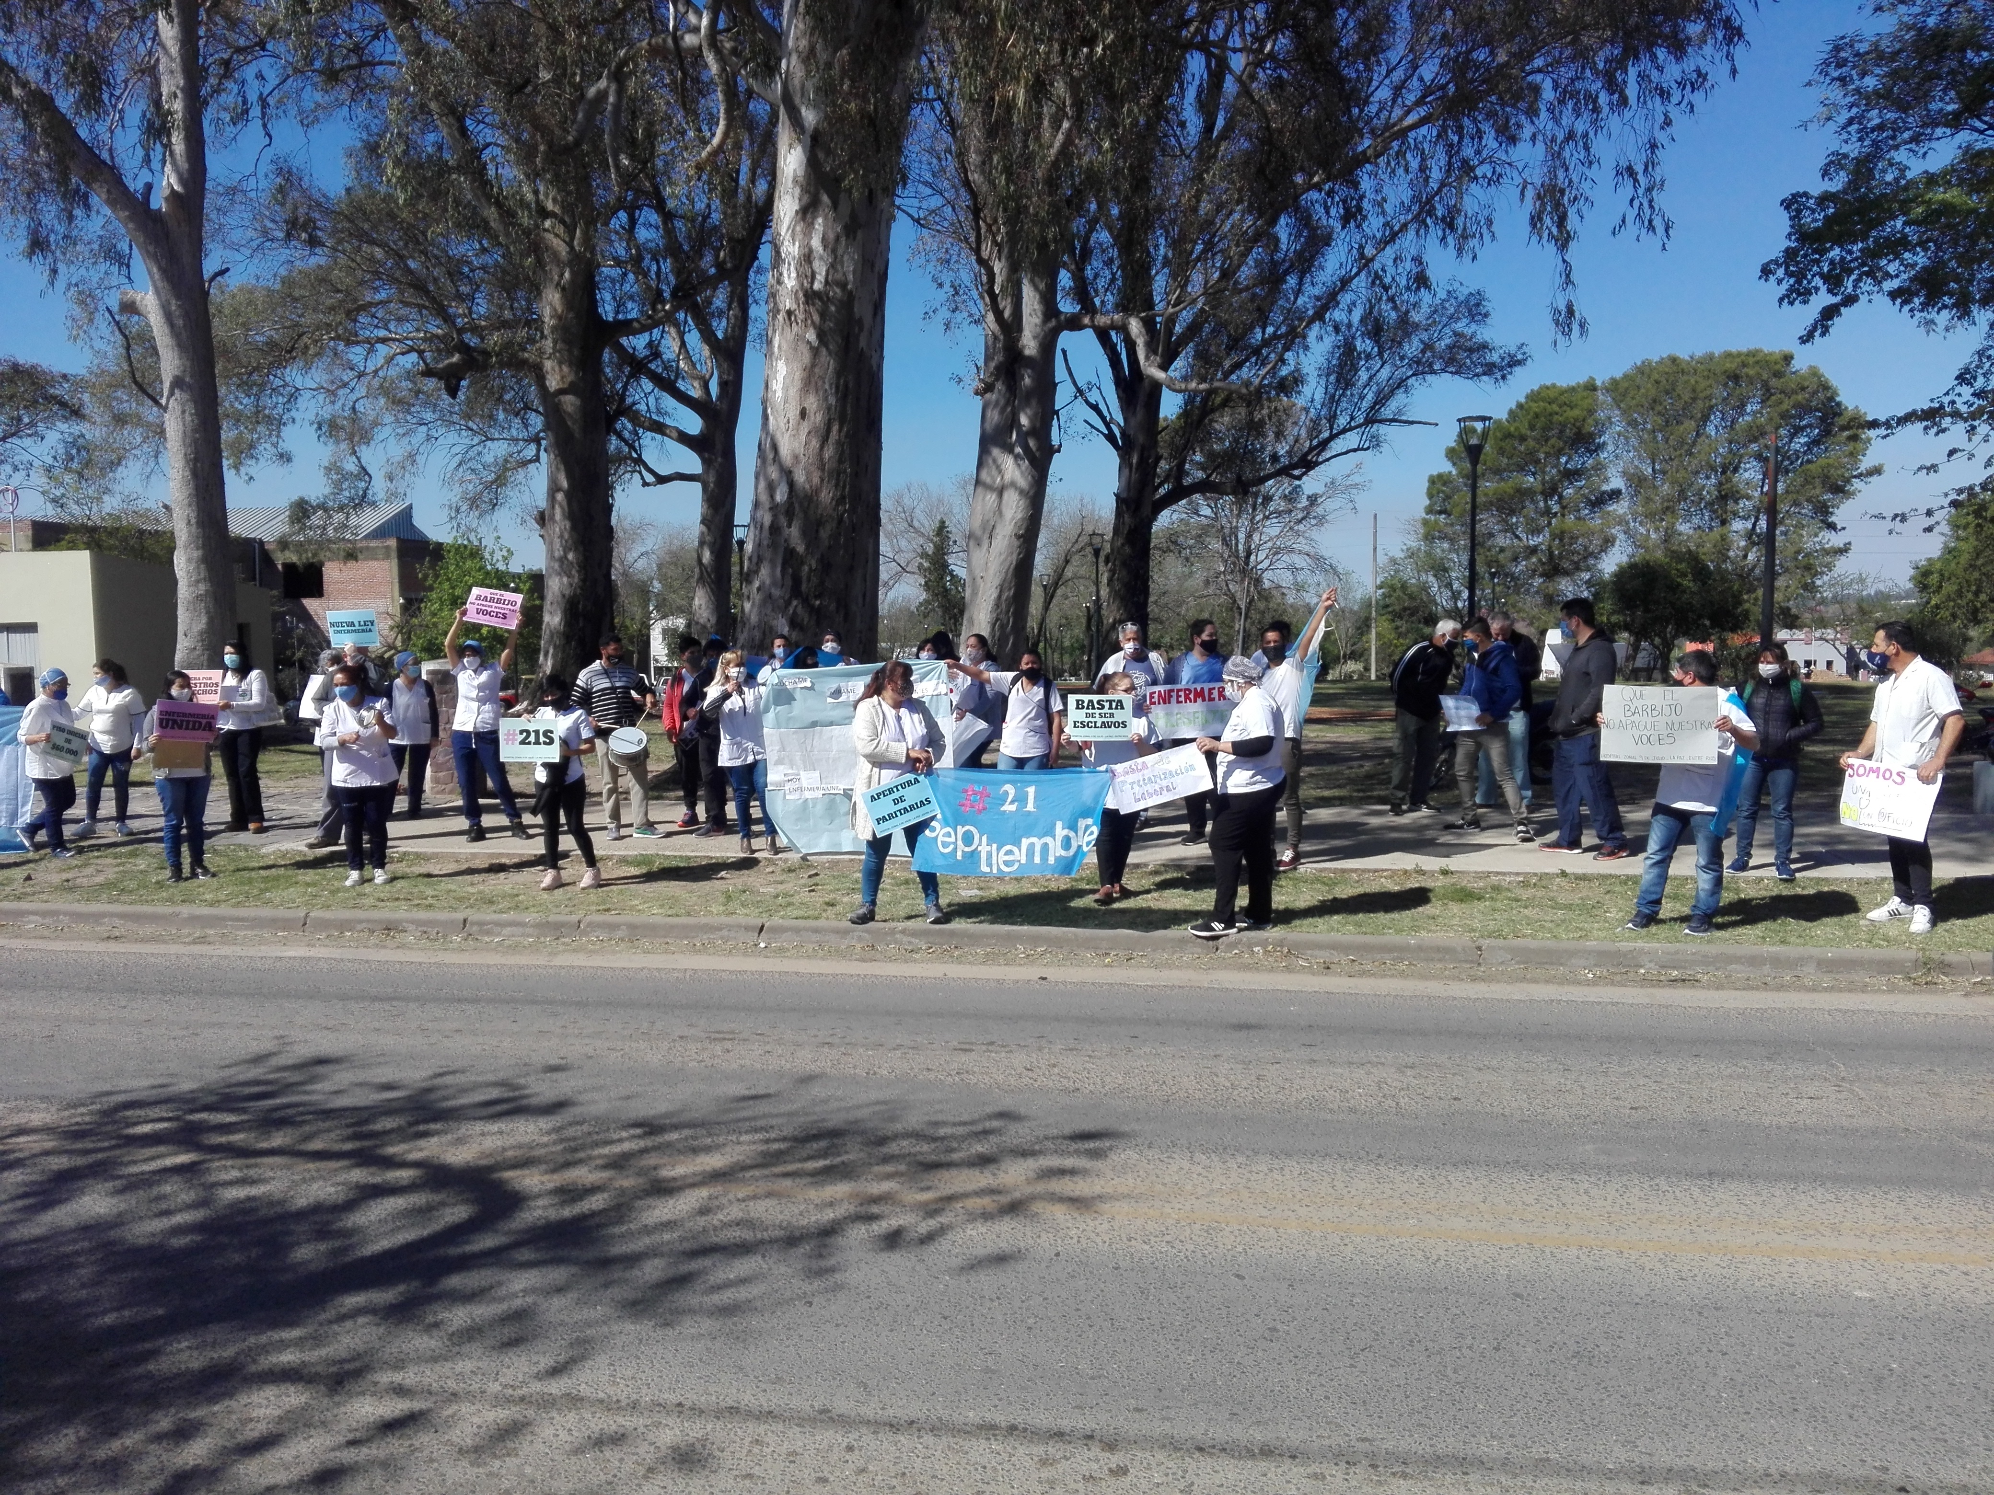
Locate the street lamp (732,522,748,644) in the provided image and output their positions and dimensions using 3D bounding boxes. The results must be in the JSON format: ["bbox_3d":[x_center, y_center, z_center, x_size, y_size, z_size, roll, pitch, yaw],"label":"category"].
[{"bbox_3d":[-7.416,-4.044,45.180,0.500,4.910,0.500,0,4,0],"label":"street lamp"}]

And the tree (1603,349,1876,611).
[{"bbox_3d":[33.923,-10.770,71.545,12.400,14.840,11.000,0,4,0],"label":"tree"}]

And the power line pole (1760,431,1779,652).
[{"bbox_3d":[13.480,-2.944,27.187,0.210,5.110,0.210,0,4,0],"label":"power line pole"}]

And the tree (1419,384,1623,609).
[{"bbox_3d":[22.210,-9.333,66.464,8.600,12.640,8.200,0,4,0],"label":"tree"}]

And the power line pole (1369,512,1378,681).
[{"bbox_3d":[14.602,-5.812,60.242,0.180,6.600,0.180,0,4,0],"label":"power line pole"}]

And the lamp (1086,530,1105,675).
[{"bbox_3d":[3.153,-4.346,49.180,0.500,4.920,0.500,0,4,0],"label":"lamp"}]

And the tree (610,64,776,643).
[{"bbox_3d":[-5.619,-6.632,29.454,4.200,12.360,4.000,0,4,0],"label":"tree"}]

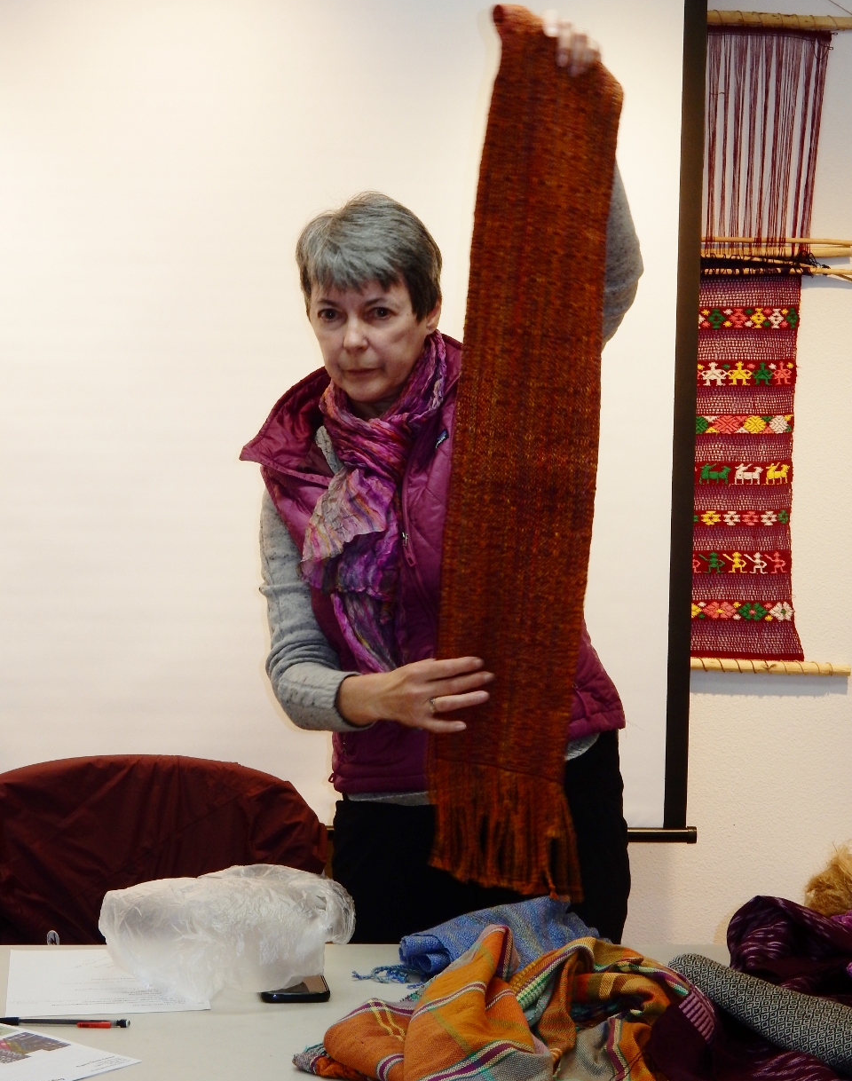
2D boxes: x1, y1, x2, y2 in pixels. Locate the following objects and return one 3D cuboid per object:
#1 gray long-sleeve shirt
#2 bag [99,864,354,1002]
[{"bbox_3d":[0.028,-0.065,3.191,0.460,0.750,0.380,1,6,13],"label":"gray long-sleeve shirt"},{"bbox_3d":[-0.221,0.423,3.062,0.275,0.125,0.190,0,6,0],"label":"bag"}]

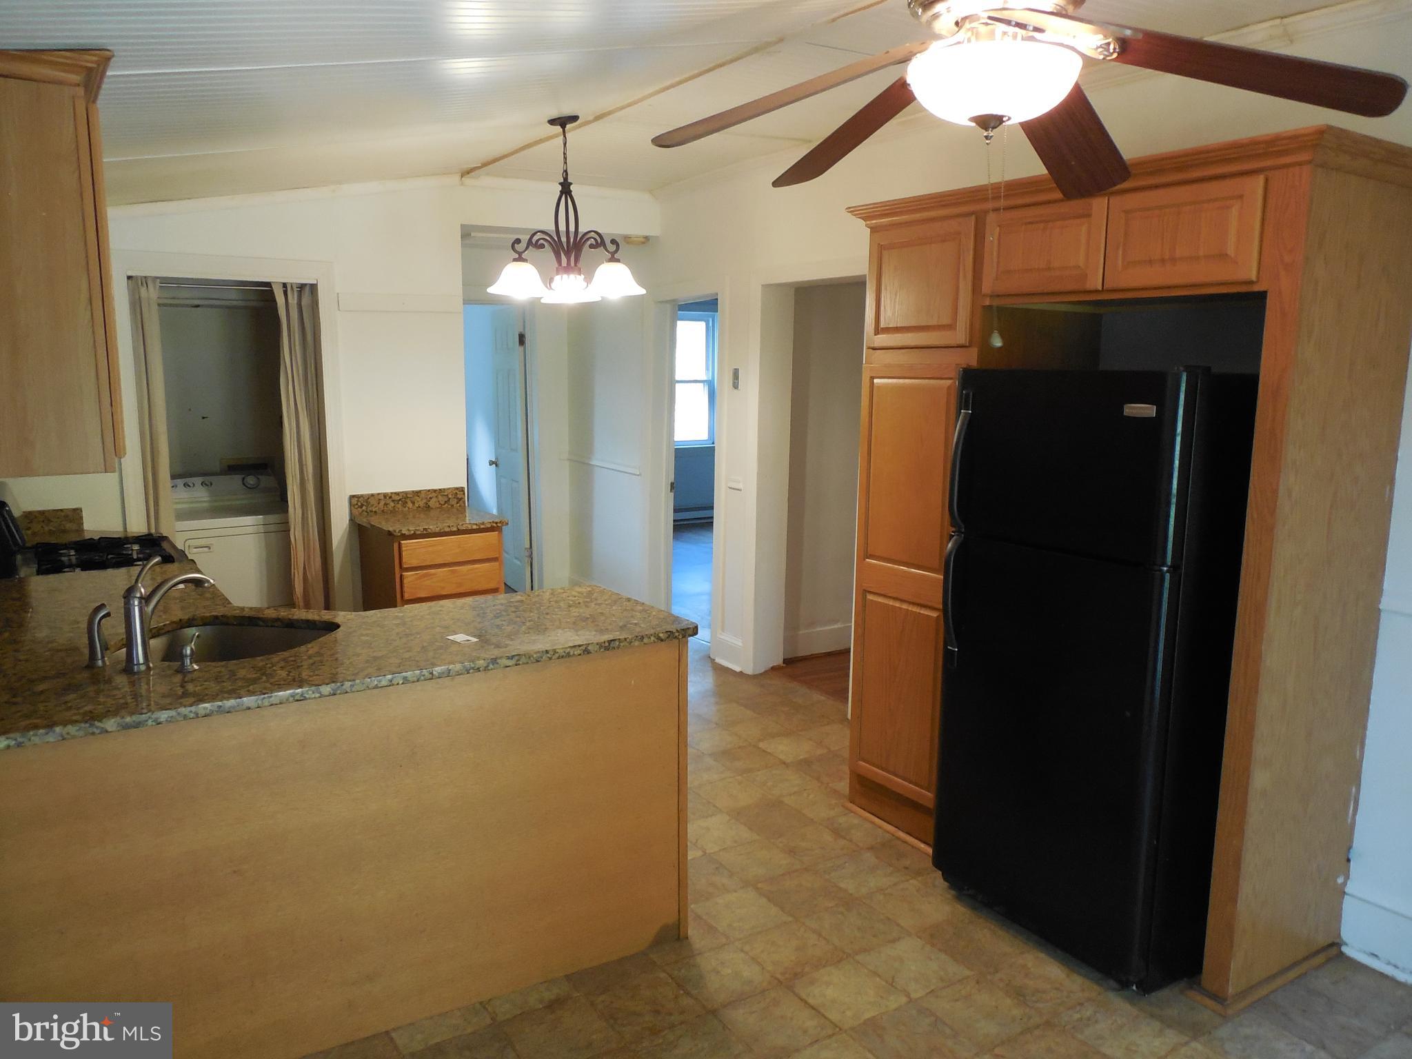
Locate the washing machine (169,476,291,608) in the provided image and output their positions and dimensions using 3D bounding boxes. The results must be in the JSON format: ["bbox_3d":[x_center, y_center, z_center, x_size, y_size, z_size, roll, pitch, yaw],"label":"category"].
[{"bbox_3d":[-2.449,0.274,5.170,0.690,1.050,0.690,-6,11,-32],"label":"washing machine"}]

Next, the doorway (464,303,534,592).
[{"bbox_3d":[-1.564,-0.518,6.963,0.700,2.030,0.140,-6,11,-32],"label":"doorway"}]

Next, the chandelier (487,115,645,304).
[{"bbox_3d":[-0.515,-1.174,3.750,0.565,0.655,0.540,-1,10,-8],"label":"chandelier"}]

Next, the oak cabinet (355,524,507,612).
[{"bbox_3d":[-1.352,0.395,5.076,0.535,0.860,0.530,-6,11,-32],"label":"oak cabinet"}]

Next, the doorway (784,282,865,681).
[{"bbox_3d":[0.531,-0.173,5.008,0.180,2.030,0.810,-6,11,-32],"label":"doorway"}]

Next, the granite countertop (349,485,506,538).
[{"bbox_3d":[-1.356,-0.097,4.981,0.600,0.130,0.550,-6,11,-32],"label":"granite countertop"}]

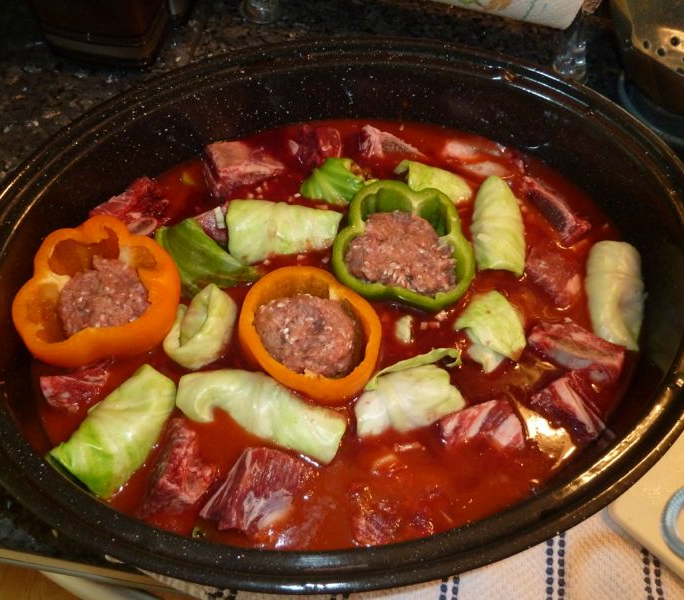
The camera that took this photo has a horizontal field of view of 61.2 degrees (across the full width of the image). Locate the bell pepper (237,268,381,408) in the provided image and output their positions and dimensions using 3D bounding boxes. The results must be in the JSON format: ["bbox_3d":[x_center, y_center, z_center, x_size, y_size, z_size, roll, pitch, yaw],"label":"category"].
[{"bbox_3d":[-0.020,0.032,0.385,0.087,0.062,0.084,0,62,0],"label":"bell pepper"}]

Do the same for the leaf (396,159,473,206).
[{"bbox_3d":[0.067,-0.080,0.433,0.060,0.030,0.038,20,64,10],"label":"leaf"}]

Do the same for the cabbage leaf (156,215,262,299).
[{"bbox_3d":[-0.094,-0.026,0.403,0.078,0.028,0.046,25,65,13],"label":"cabbage leaf"}]

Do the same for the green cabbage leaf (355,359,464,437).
[{"bbox_3d":[0.041,0.063,0.360,0.069,0.036,0.042,-13,65,-8],"label":"green cabbage leaf"}]

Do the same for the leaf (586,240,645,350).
[{"bbox_3d":[0.185,-0.003,0.396,0.038,0.036,0.079,8,64,2],"label":"leaf"}]

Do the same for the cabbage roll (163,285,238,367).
[{"bbox_3d":[-0.092,0.020,0.377,0.040,0.035,0.052,25,65,13],"label":"cabbage roll"}]

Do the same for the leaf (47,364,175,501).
[{"bbox_3d":[-0.134,0.080,0.346,0.044,0.034,0.080,33,67,16],"label":"leaf"}]

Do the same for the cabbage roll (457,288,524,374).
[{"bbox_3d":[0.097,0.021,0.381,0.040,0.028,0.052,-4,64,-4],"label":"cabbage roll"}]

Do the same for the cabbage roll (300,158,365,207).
[{"bbox_3d":[-0.007,-0.079,0.429,0.046,0.032,0.038,-8,65,-6],"label":"cabbage roll"}]

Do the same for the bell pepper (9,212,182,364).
[{"bbox_3d":[-0.155,0.003,0.388,0.097,0.062,0.094,0,62,0],"label":"bell pepper"}]

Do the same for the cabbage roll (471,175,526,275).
[{"bbox_3d":[0.111,-0.052,0.418,0.036,0.035,0.079,5,64,0],"label":"cabbage roll"}]

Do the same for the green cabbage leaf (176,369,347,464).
[{"bbox_3d":[-0.048,0.072,0.352,0.104,0.034,0.037,17,63,9],"label":"green cabbage leaf"}]

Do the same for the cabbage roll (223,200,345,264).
[{"bbox_3d":[-0.040,-0.045,0.410,0.080,0.036,0.042,-1,64,-2],"label":"cabbage roll"}]

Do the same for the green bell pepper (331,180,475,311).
[{"bbox_3d":[0.040,-0.024,0.418,0.095,0.068,0.090,11,64,3],"label":"green bell pepper"}]

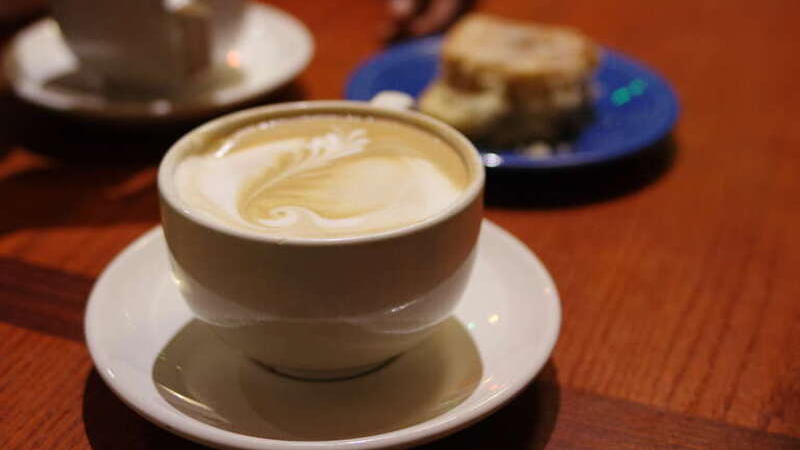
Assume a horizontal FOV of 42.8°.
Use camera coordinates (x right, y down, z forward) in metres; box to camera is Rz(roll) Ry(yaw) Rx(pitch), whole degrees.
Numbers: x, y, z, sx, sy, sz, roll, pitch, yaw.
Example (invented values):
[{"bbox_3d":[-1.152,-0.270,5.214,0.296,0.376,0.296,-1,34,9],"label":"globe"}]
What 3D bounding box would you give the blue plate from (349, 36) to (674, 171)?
[{"bbox_3d":[0.056,-0.060,0.520,0.169,0.020,0.169,1,30,0],"label":"blue plate"}]

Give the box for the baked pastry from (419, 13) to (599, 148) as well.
[{"bbox_3d":[0.054,-0.076,0.512,0.080,0.035,0.066,13,32,19],"label":"baked pastry"}]

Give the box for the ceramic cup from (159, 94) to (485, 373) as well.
[{"bbox_3d":[-0.021,0.001,0.356,0.102,0.065,0.133,9,31,13],"label":"ceramic cup"}]

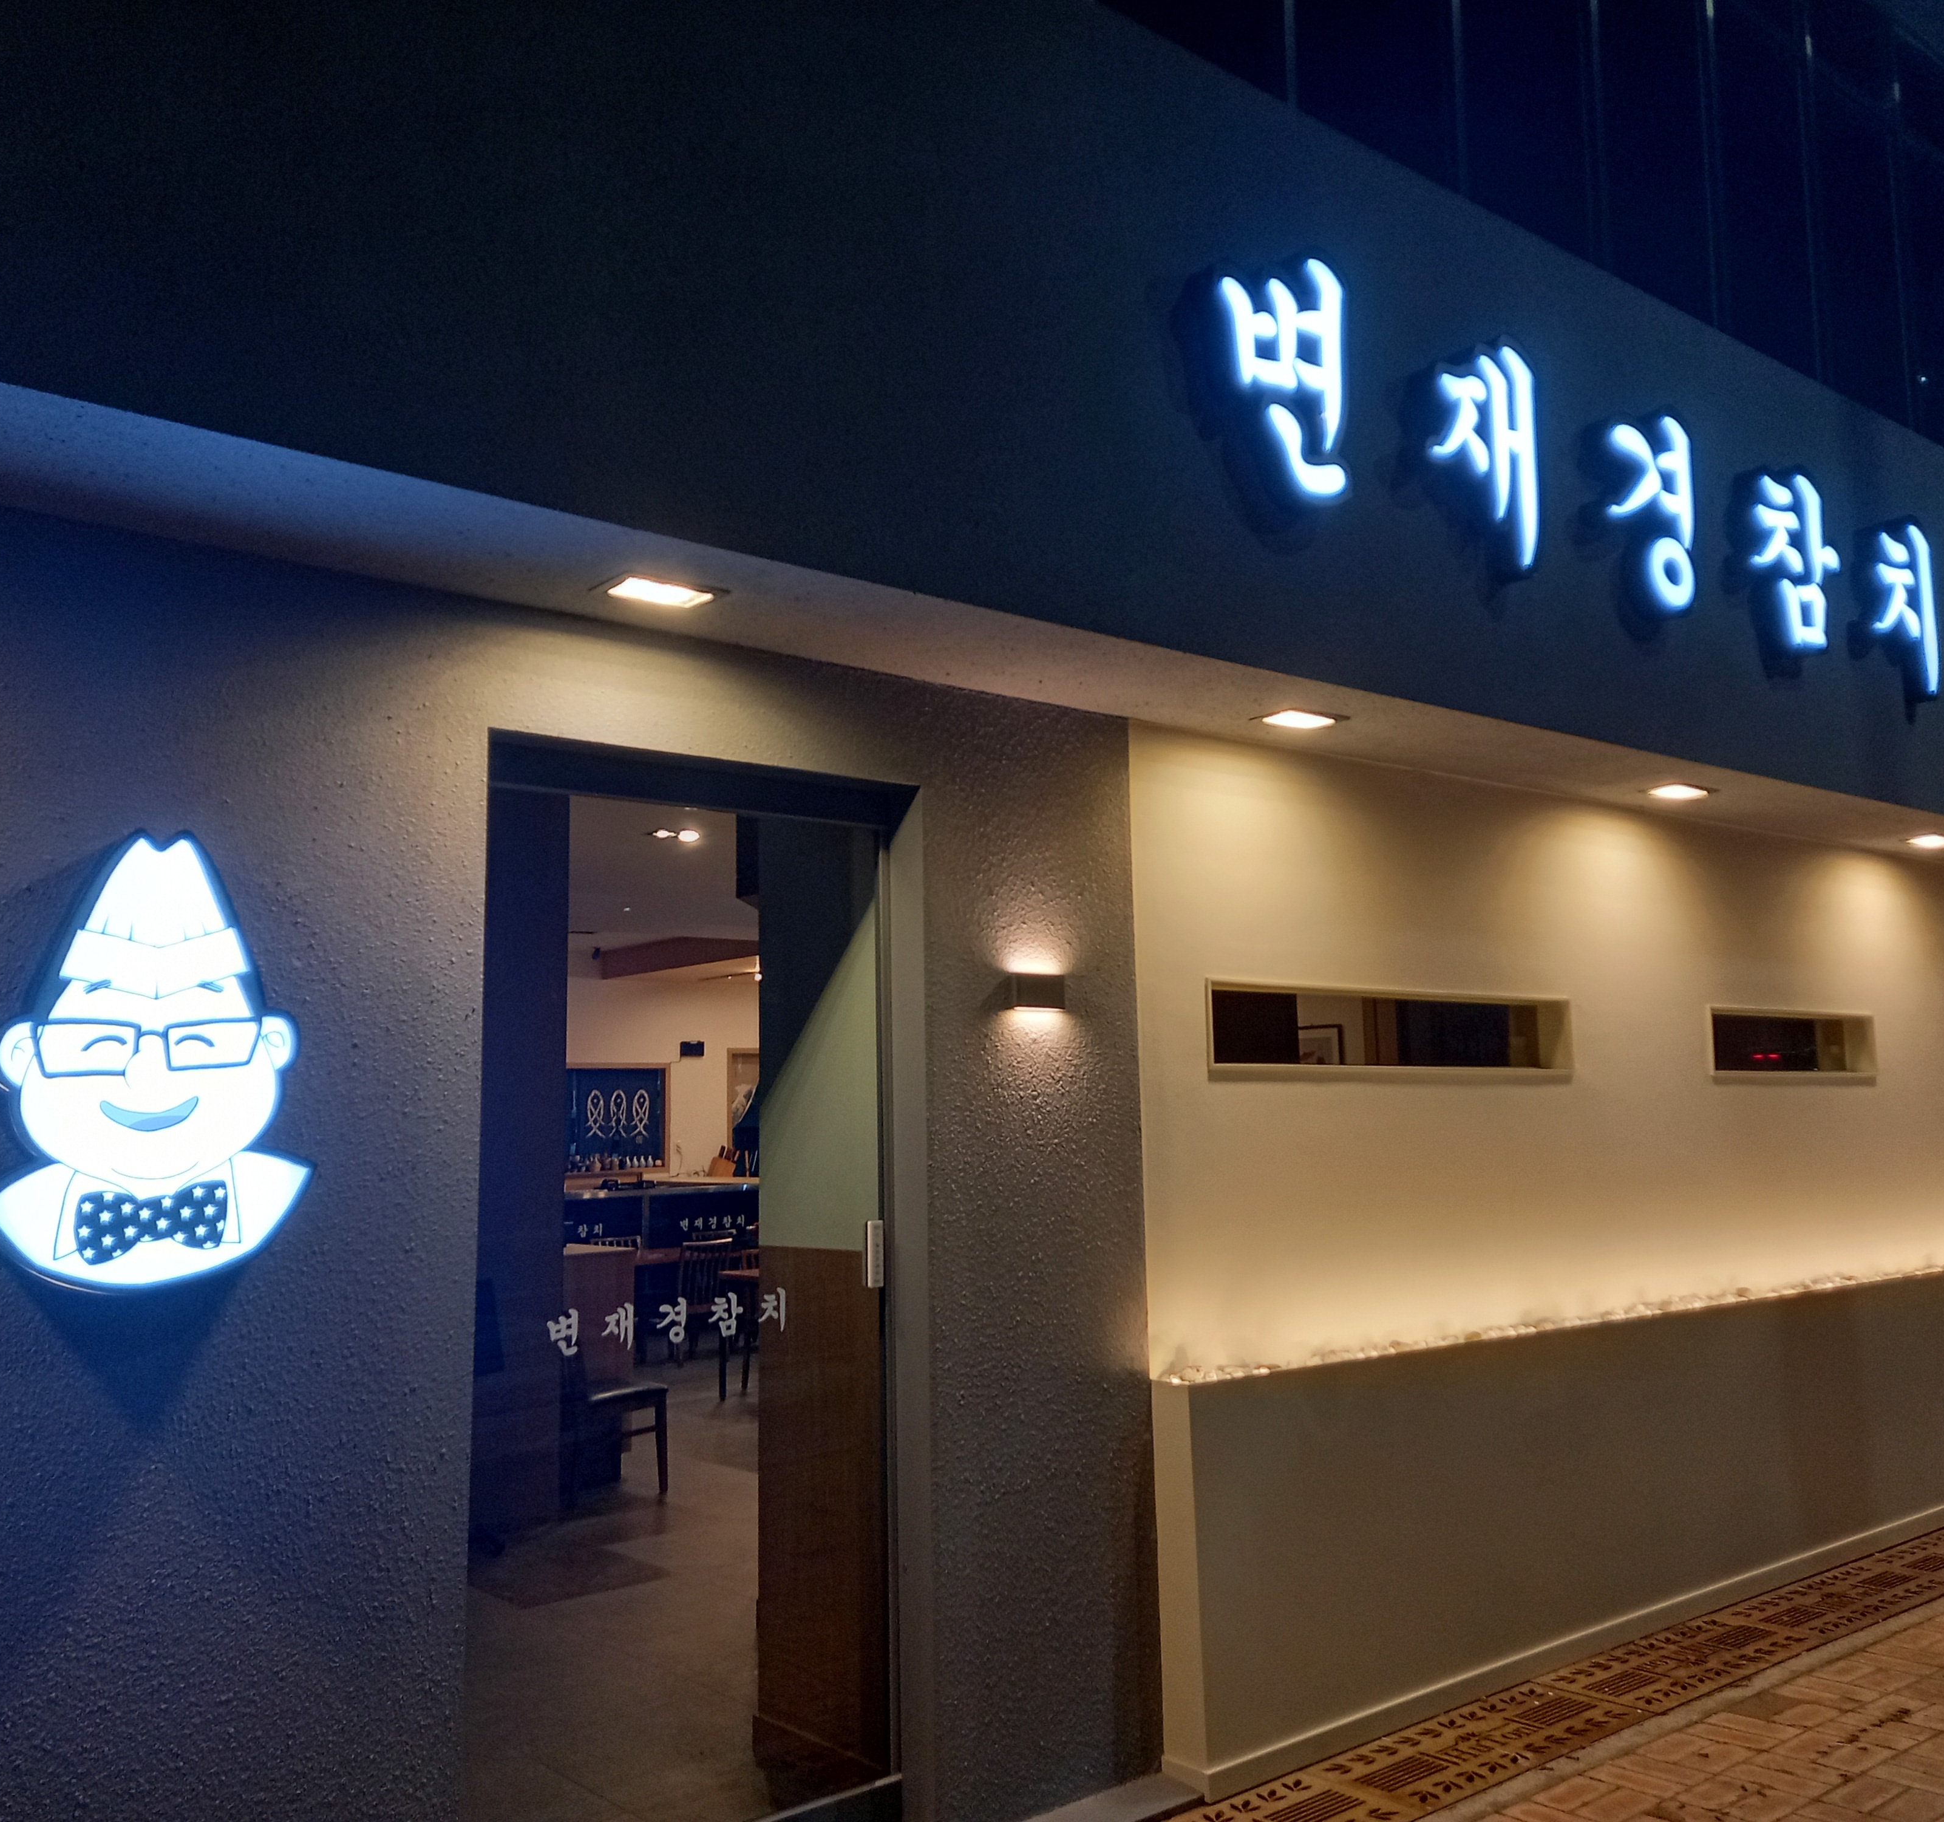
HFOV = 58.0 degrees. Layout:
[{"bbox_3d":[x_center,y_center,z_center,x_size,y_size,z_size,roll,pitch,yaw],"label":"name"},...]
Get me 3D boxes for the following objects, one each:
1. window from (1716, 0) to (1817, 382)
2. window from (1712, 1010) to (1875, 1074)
[{"bbox_3d":[2.628,-2.415,5.843,0.700,1.230,0.080,5,-8,-39],"label":"window"},{"bbox_3d":[2.993,0.493,6.484,1.210,0.240,0.130,5,-8,-39],"label":"window"}]

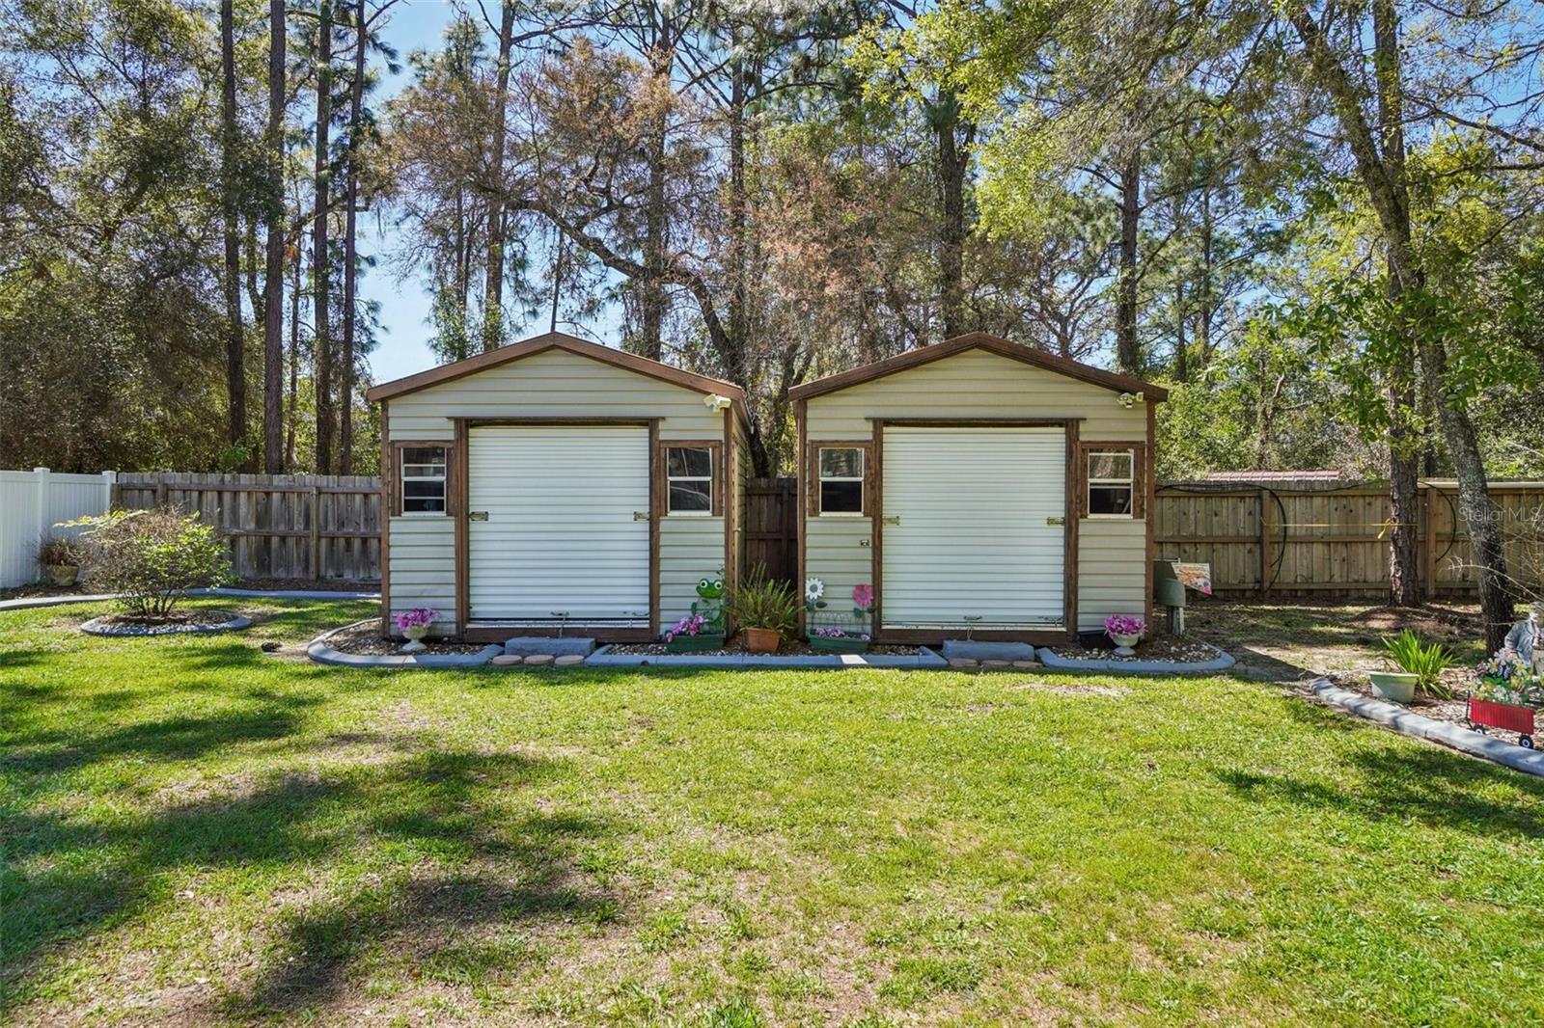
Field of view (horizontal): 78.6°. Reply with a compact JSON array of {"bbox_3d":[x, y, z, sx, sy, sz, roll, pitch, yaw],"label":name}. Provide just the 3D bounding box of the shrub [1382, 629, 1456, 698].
[{"bbox_3d":[4.721,1.090,6.880,0.480,0.490,0.450,0,1,0],"label":"shrub"}]

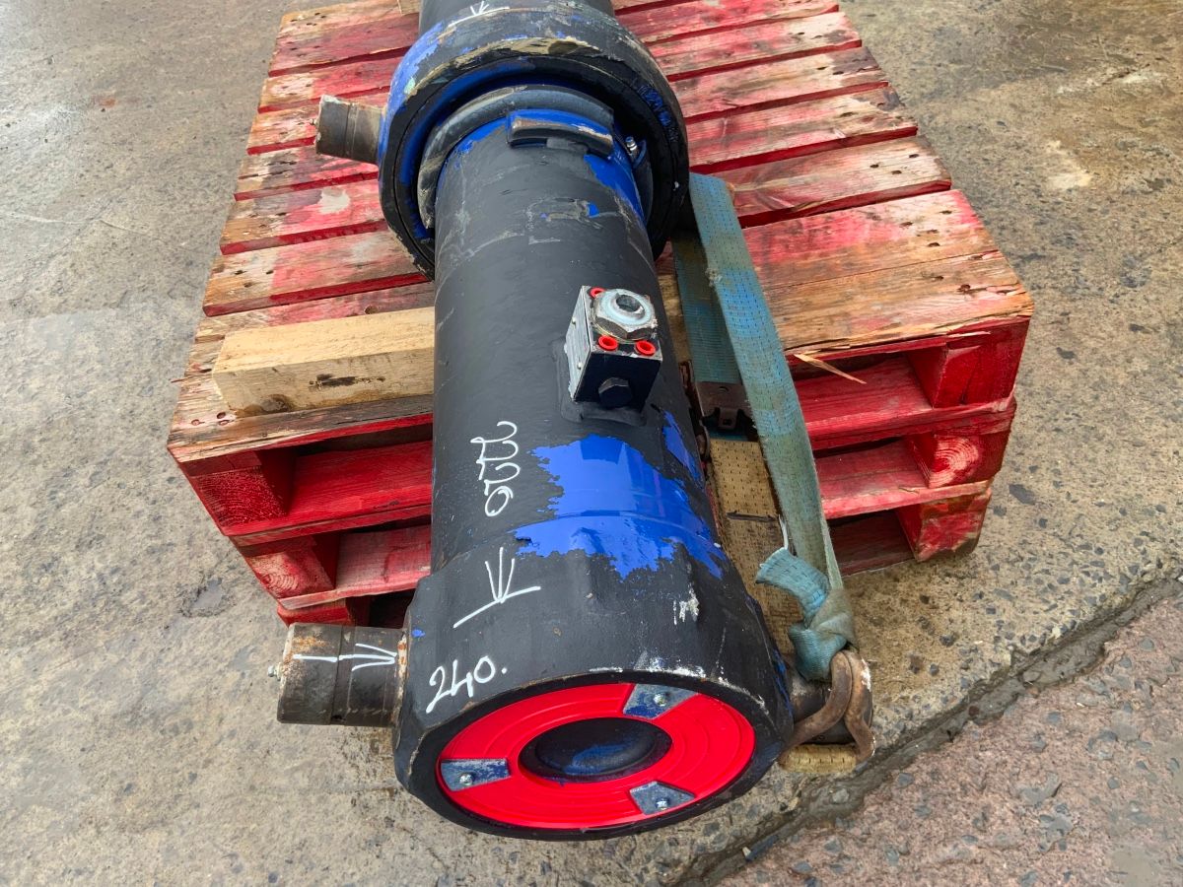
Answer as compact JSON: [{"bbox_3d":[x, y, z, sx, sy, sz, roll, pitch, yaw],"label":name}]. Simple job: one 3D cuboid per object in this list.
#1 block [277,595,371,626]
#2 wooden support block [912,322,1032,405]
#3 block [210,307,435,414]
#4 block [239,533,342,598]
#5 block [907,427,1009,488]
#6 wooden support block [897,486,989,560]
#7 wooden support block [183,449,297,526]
[{"bbox_3d":[-0.388,0.240,1.456,0.096,0.122,0.102,-9,47,2],"label":"block"},{"bbox_3d":[0.457,-0.127,1.212,0.098,0.116,0.103,-9,47,2],"label":"wooden support block"},{"bbox_3d":[-0.149,-0.110,1.141,0.550,0.070,0.070,-7,47,4],"label":"block"},{"bbox_3d":[-0.406,0.132,1.357,0.090,0.114,0.100,-9,47,2],"label":"block"},{"bbox_3d":[0.485,-0.021,1.328,0.094,0.112,0.103,-9,47,2],"label":"block"},{"bbox_3d":[0.504,0.085,1.435,0.093,0.139,0.104,-9,47,2],"label":"wooden support block"},{"bbox_3d":[-0.434,0.022,1.238,0.091,0.117,0.102,-9,47,2],"label":"wooden support block"}]

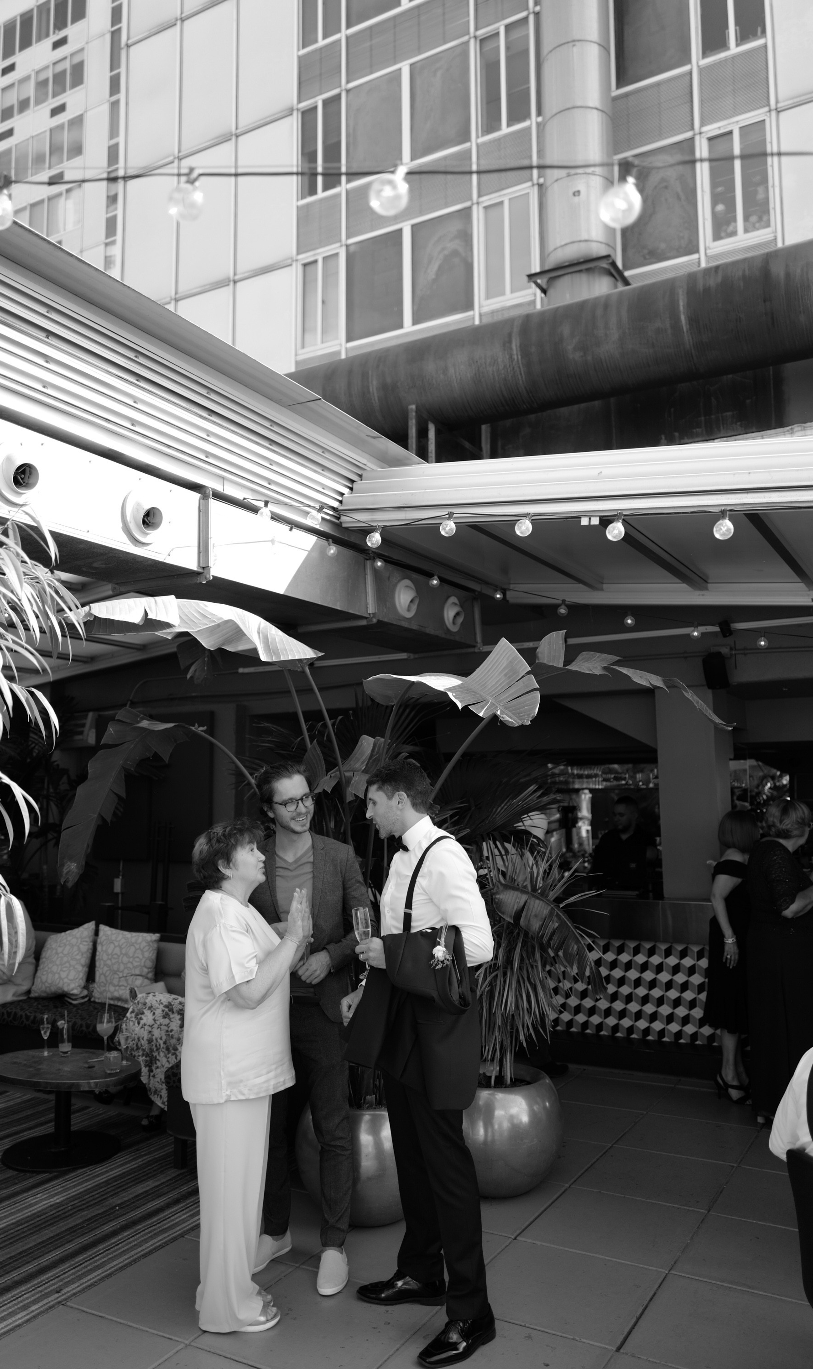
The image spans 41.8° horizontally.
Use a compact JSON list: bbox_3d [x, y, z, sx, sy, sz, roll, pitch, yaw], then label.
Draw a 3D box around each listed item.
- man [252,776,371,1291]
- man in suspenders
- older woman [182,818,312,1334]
[{"bbox_3d":[-0.378,1.208,3.925,0.540,1.830,0.420,-1,-5,7],"label":"man"},{"bbox_3d":[0.037,1.171,3.557,0.490,1.835,0.530,1,-5,-12],"label":"man in suspenders"},{"bbox_3d":[-0.542,1.270,3.558,0.430,1.640,0.500,1,-5,-7],"label":"older woman"}]

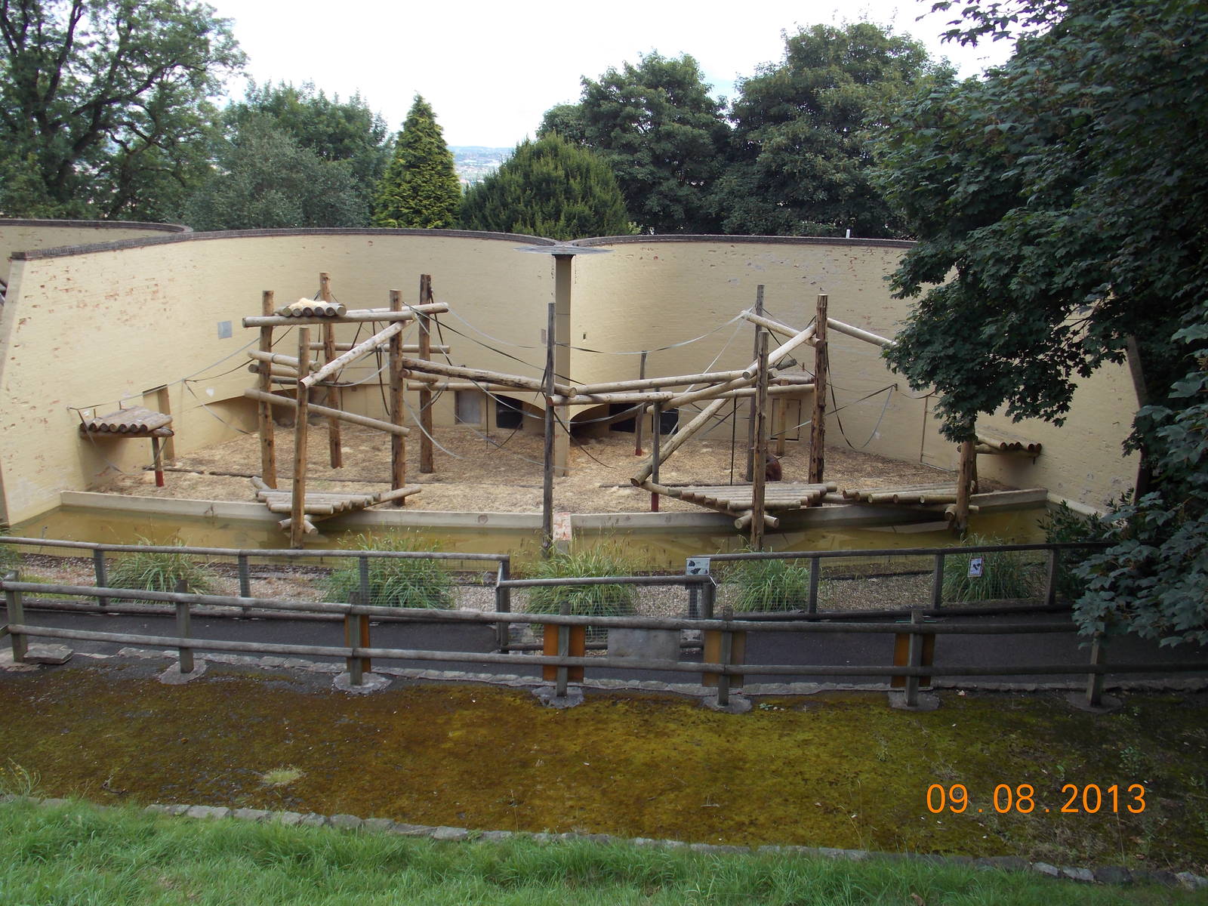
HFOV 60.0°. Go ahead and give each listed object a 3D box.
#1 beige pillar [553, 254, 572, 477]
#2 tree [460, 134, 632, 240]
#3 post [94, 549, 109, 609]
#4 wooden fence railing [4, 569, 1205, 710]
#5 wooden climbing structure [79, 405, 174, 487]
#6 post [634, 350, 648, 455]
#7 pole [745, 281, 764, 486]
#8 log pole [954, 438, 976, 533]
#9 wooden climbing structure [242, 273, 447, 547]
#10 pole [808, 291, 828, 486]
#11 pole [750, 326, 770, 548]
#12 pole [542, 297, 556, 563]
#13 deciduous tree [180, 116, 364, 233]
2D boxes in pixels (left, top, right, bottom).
[{"bbox_3d":[-0.947,-1.924,23.987,0.360,5.220,0.360,1,16,0],"label":"beige pillar"},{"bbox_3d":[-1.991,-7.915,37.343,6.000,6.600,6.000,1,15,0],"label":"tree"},{"bbox_3d":[-7.600,1.895,15.834,0.110,0.980,0.100,3,16,-1],"label":"post"},{"bbox_3d":[0.029,2.016,10.979,13.100,1.060,0.600,1,15,3],"label":"wooden fence railing"},{"bbox_3d":[-10.800,-0.082,24.004,1.950,1.550,1.700,4,15,12],"label":"wooden climbing structure"},{"bbox_3d":[0.957,-1.246,26.579,0.145,2.720,0.145,2,16,-1],"label":"post"},{"bbox_3d":[3.469,-1.543,24.151,0.200,4.600,0.200,1,15,0],"label":"pole"},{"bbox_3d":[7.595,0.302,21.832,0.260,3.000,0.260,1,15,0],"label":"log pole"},{"bbox_3d":[-6.139,-1.169,22.743,4.222,5.100,5.048,3,15,10],"label":"wooden climbing structure"},{"bbox_3d":[4.645,-1.055,22.350,0.260,4.600,0.260,1,15,0],"label":"pole"},{"bbox_3d":[3.023,-0.098,20.128,0.215,4.500,0.215,-1,16,0],"label":"pole"},{"bbox_3d":[-1.035,-0.297,19.755,0.160,5.080,0.160,2,16,0],"label":"pole"},{"bbox_3d":[-11.674,-8.103,36.947,6.400,7.000,5.800,0,16,0],"label":"deciduous tree"}]

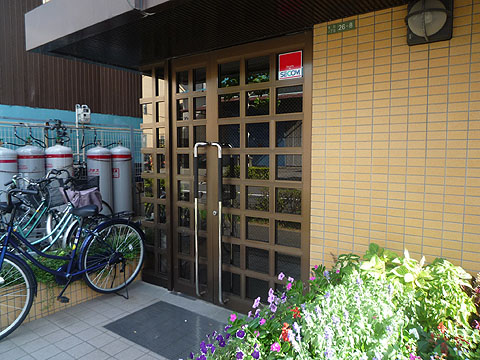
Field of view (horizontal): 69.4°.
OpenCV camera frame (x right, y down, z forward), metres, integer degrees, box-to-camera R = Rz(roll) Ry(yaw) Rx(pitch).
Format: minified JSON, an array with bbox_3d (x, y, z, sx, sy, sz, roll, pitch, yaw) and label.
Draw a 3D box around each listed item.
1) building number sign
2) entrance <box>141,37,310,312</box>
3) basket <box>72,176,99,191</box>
[{"bbox_3d":[0.642,-0.976,2.212,0.180,0.060,0.010,3,5,34],"label":"building number sign"},{"bbox_3d":[-0.067,0.017,2.839,1.380,2.170,0.100,3,5,34],"label":"entrance"},{"bbox_3d":[-1.653,0.121,3.650,0.340,0.250,0.280,3,5,34],"label":"basket"}]

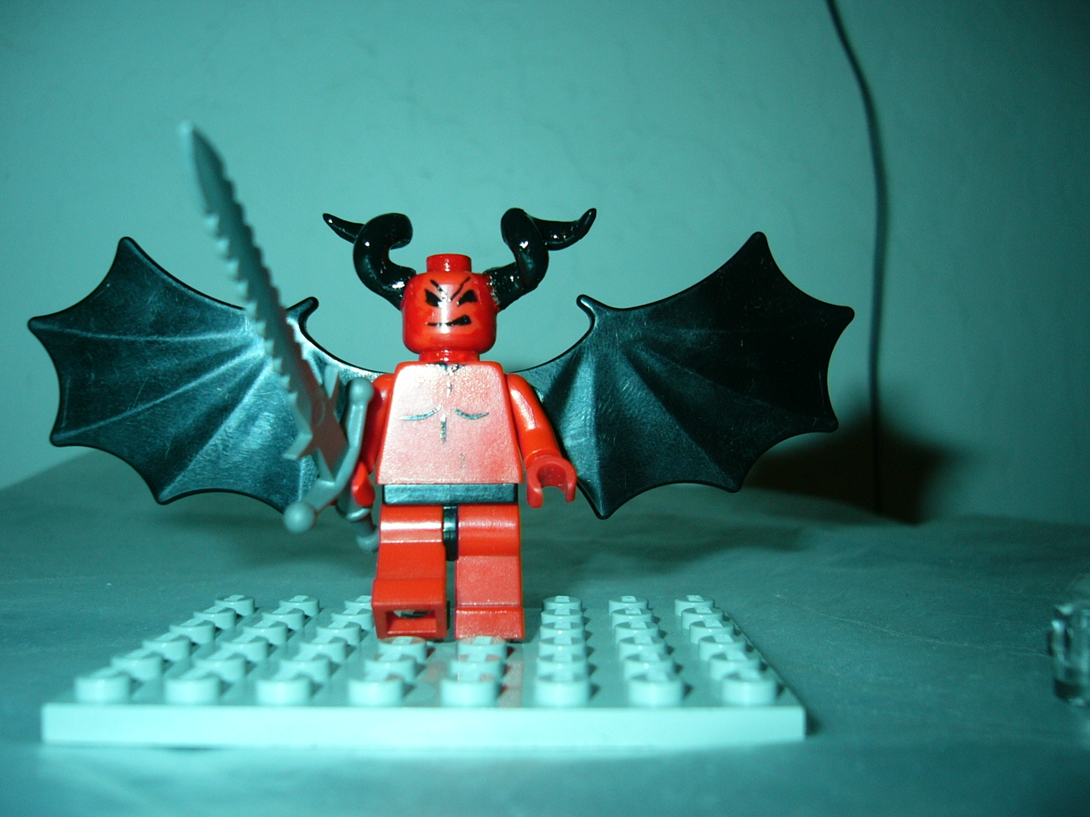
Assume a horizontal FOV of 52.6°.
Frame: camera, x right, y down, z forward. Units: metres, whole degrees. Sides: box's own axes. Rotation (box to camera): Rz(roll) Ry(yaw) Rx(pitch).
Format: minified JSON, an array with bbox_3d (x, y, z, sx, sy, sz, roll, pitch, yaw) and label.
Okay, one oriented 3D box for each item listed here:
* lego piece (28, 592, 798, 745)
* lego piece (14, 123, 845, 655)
[{"bbox_3d":[-0.010,0.026,0.114,0.064,0.005,0.048,0,-1,1],"label":"lego piece"},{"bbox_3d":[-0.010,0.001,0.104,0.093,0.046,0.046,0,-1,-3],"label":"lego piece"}]

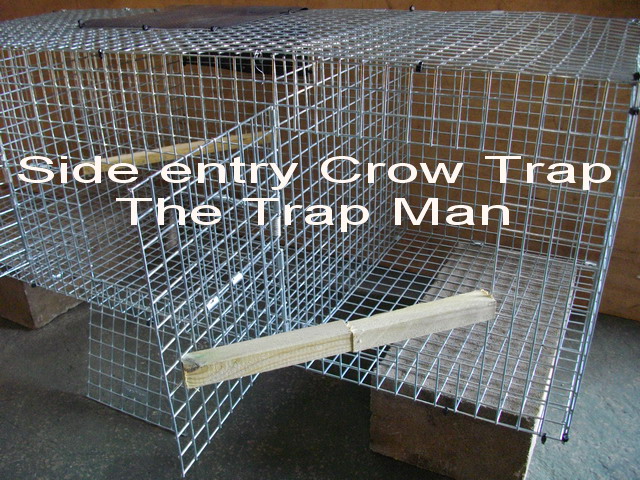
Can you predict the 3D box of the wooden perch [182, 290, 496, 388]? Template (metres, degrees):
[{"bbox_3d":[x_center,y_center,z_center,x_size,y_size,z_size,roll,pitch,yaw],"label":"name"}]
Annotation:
[{"bbox_3d":[0.028,0.099,0.605,0.329,0.024,0.025,-10,26,-14],"label":"wooden perch"}]

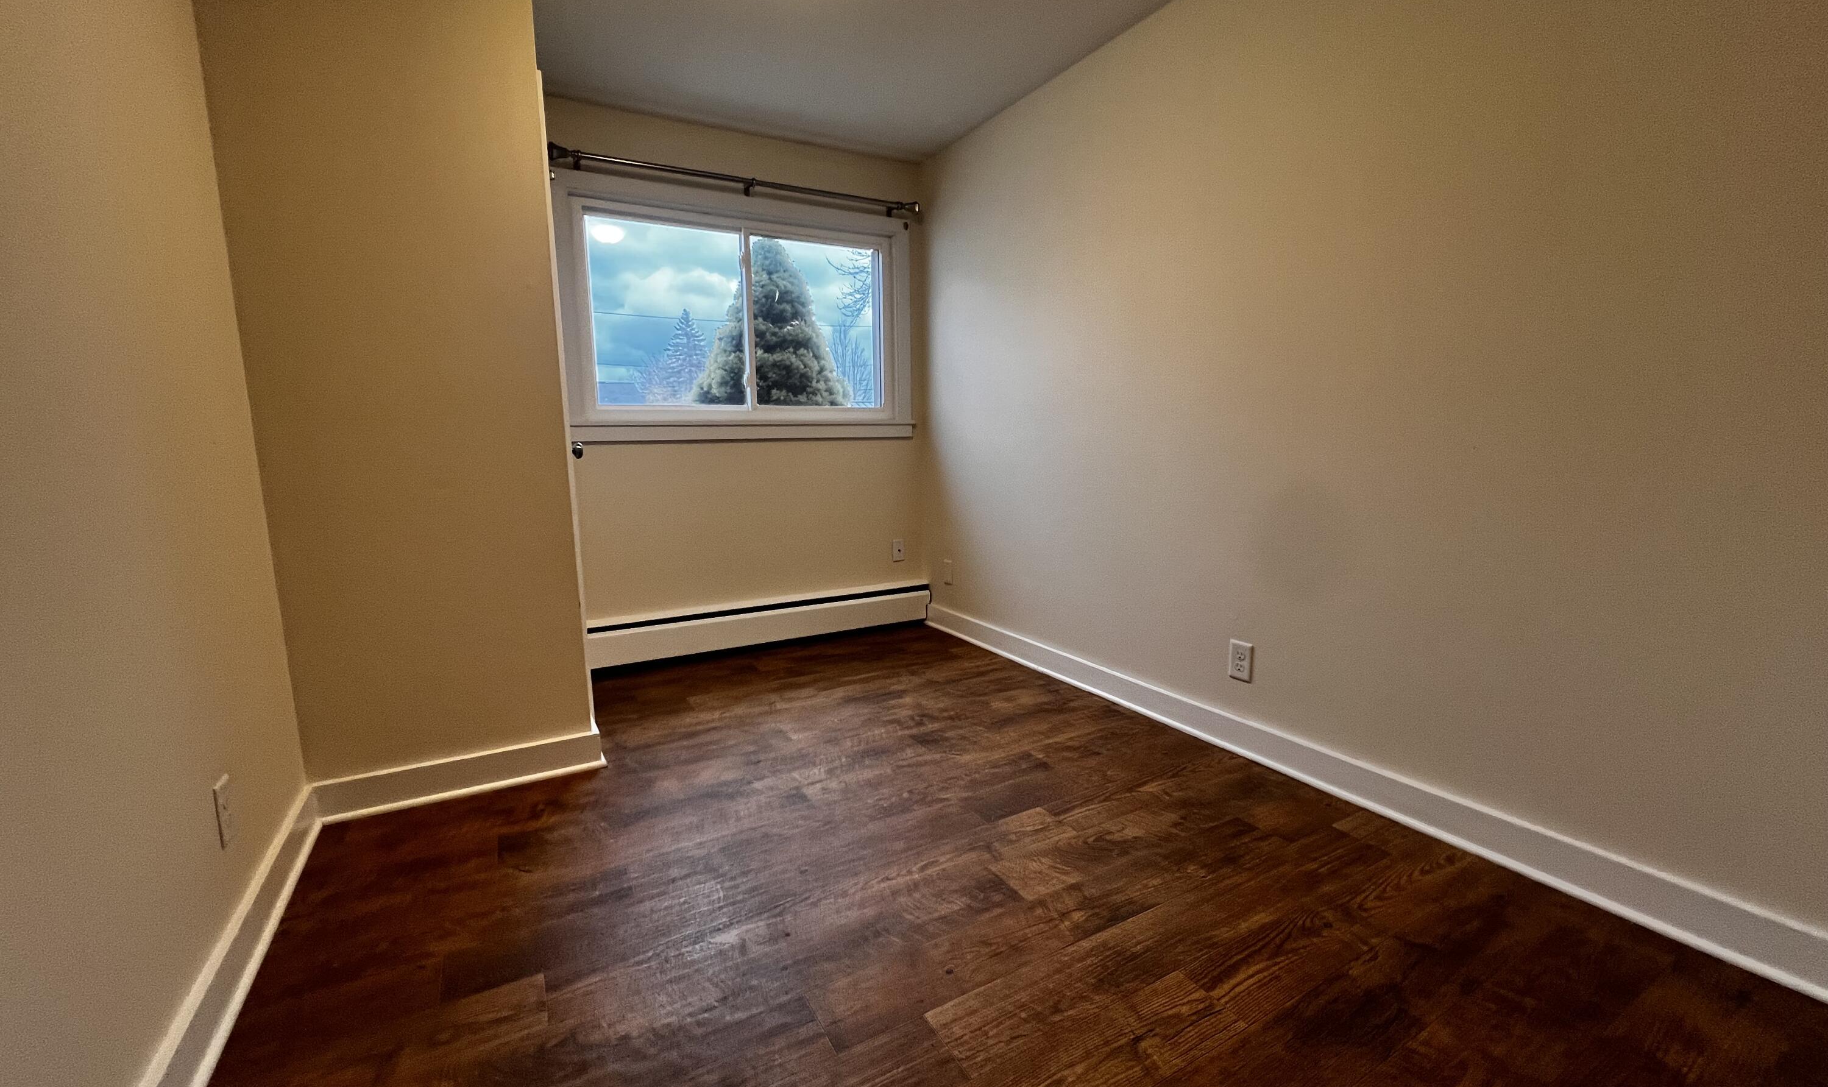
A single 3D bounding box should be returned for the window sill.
[{"bbox_3d":[-0.730,-0.540,3.289,1.659,0.092,0.065,-5,10,-27],"label":"window sill"}]

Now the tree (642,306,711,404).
[{"bbox_3d":[-12.046,-7.974,36.662,3.700,8.792,3.700,-3,9,-17],"label":"tree"}]

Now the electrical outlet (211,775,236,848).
[{"bbox_3d":[-1.375,0.534,1.377,0.008,0.121,0.076,-6,10,-31],"label":"electrical outlet"}]

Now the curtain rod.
[{"bbox_3d":[-0.716,-1.613,3.091,1.638,0.079,0.112,-5,10,-27],"label":"curtain rod"}]

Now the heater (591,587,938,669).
[{"bbox_3d":[-0.691,0.390,3.433,1.721,0.213,0.075,-5,10,-27],"label":"heater"}]

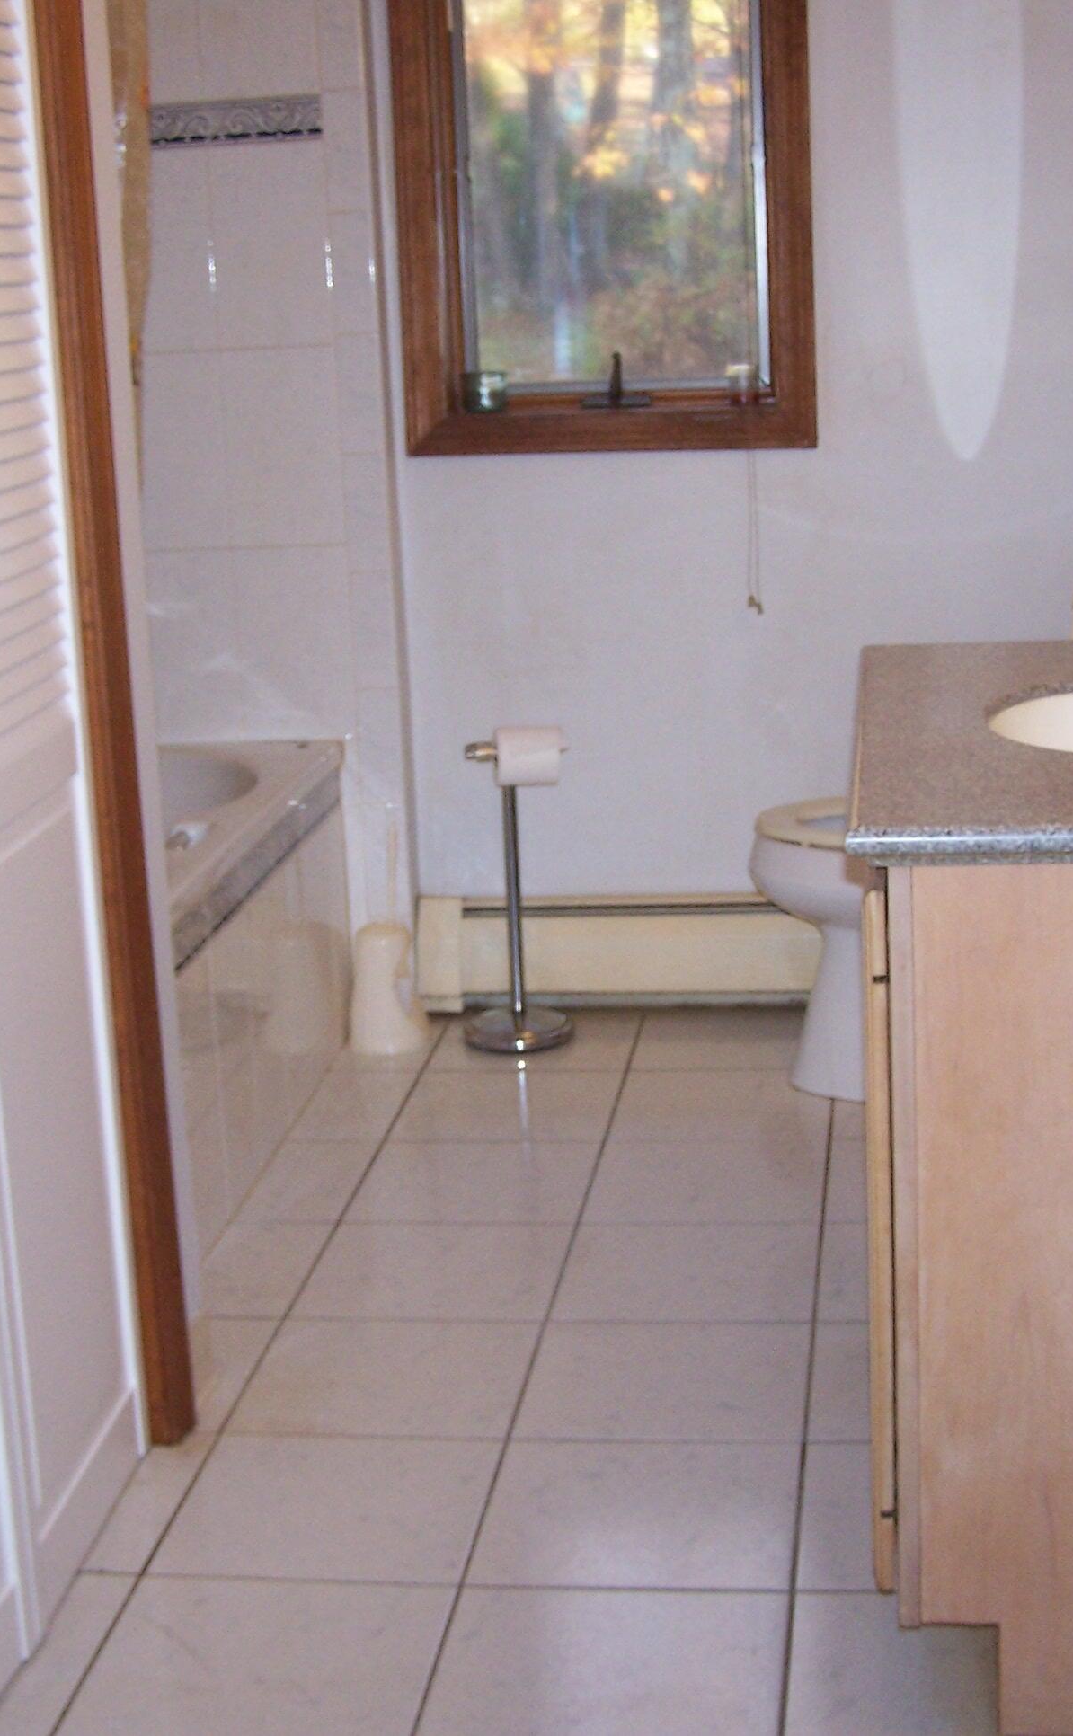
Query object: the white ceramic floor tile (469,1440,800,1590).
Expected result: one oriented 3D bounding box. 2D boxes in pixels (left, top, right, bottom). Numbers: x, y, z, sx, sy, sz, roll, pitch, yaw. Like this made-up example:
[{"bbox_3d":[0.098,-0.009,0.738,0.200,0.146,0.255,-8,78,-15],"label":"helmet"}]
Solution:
[{"bbox_3d":[0.111,0.677,2.640,0.327,0.010,0.327,-1,13,8],"label":"white ceramic floor tile"}]

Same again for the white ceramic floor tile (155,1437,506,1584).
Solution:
[{"bbox_3d":[-0.216,0.682,2.686,0.327,0.010,0.327,-1,13,8],"label":"white ceramic floor tile"}]

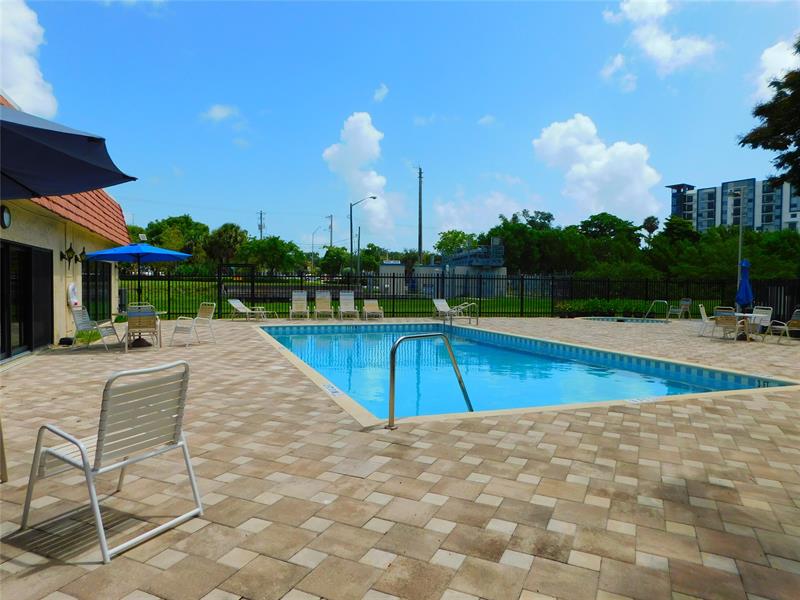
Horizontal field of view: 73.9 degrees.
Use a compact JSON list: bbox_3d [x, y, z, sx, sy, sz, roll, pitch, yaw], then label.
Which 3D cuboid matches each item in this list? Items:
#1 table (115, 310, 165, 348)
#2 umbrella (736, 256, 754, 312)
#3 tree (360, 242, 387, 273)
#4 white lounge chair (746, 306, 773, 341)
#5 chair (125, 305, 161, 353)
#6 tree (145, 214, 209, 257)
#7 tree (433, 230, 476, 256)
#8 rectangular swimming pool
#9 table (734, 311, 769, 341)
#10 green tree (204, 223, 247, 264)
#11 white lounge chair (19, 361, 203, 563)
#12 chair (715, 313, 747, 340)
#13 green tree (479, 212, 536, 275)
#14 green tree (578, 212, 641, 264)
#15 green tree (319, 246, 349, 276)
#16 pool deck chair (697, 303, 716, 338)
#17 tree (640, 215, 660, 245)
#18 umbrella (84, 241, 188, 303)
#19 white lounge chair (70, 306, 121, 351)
[{"bbox_3d":[-5.702,0.635,11.724,1.100,0.700,1.100,1,2,20],"label":"table"},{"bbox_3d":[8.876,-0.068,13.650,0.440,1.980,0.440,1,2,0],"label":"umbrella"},{"bbox_3d":[-3.359,-3.747,64.922,3.800,6.540,3.800,1,2,0],"label":"tree"},{"bbox_3d":[9.861,0.613,14.421,0.750,0.880,0.610,-1,2,-39],"label":"white lounge chair"},{"bbox_3d":[-5.194,0.578,10.762,0.620,0.880,0.740,0,2,-20],"label":"chair"},{"bbox_3d":[-25.907,-5.300,61.885,7.600,9.280,7.600,1,2,0],"label":"tree"},{"bbox_3d":[7.741,-5.301,74.870,6.200,8.950,6.200,1,2,6],"label":"tree"},{"bbox_3d":[0.638,1.626,12.236,6.420,1.200,12.280,0,2,-20],"label":"rectangular swimming pool"},{"bbox_3d":[8.820,0.707,13.624,1.200,0.710,1.200,1,2,0],"label":"table"},{"bbox_3d":[-17.045,-3.916,51.916,4.200,7.280,4.200,1,2,0],"label":"green tree"},{"bbox_3d":[-1.591,0.792,2.976,0.760,0.900,0.610,2,2,26],"label":"white lounge chair"},{"bbox_3d":[8.755,0.651,14.054,0.740,0.880,0.620,0,2,-35],"label":"chair"},{"bbox_3d":[12.125,-5.072,59.868,6.600,9.530,6.600,1,2,11],"label":"green tree"},{"bbox_3d":[22.689,-4.803,57.871,7.000,9.410,7.000,1,2,21],"label":"green tree"},{"bbox_3d":[-8.124,-3.529,64.929,3.900,5.990,3.900,1,2,0],"label":"green tree"},{"bbox_3d":[8.715,0.630,14.801,0.740,0.880,0.620,2,2,32],"label":"pool deck chair"},{"bbox_3d":[39.952,-6.991,84.809,3.300,12.620,3.300,2,2,25],"label":"tree"},{"bbox_3d":[-5.758,-0.141,11.703,2.350,2.250,2.350,1,2,20],"label":"umbrella"},{"bbox_3d":[-6.028,0.504,10.723,0.760,0.880,0.610,1,2,3],"label":"white lounge chair"}]

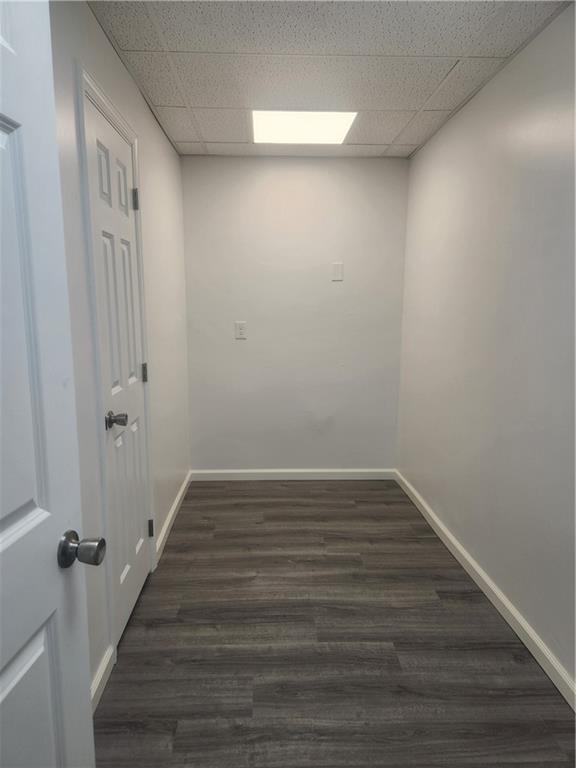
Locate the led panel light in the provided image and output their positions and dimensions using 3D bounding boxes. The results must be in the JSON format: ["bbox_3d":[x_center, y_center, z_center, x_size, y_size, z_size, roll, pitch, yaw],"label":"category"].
[{"bbox_3d":[0.083,-1.523,3.024,0.595,0.025,0.595,0,9,-3],"label":"led panel light"}]

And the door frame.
[{"bbox_3d":[-0.721,-0.037,2.146,0.101,2.125,0.751,0,9,-3],"label":"door frame"}]

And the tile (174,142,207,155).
[{"bbox_3d":[-0.659,-1.585,3.435,0.183,0.017,0.298,0,9,-3],"label":"tile"}]

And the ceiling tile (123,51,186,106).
[{"bbox_3d":[-0.611,-1.419,2.393,0.183,0.017,0.595,0,9,-3],"label":"ceiling tile"}]

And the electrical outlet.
[{"bbox_3d":[-0.348,-0.394,3.776,0.076,0.121,0.008,0,9,-3],"label":"electrical outlet"}]

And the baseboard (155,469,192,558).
[{"bbox_3d":[-0.725,0.804,3.321,0.013,0.086,1.245,0,9,-3],"label":"baseboard"}]

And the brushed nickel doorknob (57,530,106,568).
[{"bbox_3d":[-0.381,0.311,0.952,0.064,0.065,0.065,1,9,5],"label":"brushed nickel doorknob"}]

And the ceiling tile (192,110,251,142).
[{"bbox_3d":[-0.378,-1.511,2.995,0.297,0.019,0.600,0,9,-3],"label":"ceiling tile"}]

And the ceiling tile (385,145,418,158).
[{"bbox_3d":[0.773,-1.595,3.499,0.202,0.017,0.298,0,9,-3],"label":"ceiling tile"}]

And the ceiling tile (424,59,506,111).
[{"bbox_3d":[0.820,-1.422,2.446,0.200,0.019,0.600,0,9,-3],"label":"ceiling tile"}]

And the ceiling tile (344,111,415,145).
[{"bbox_3d":[0.538,-1.518,3.035,0.295,0.019,0.600,0,9,-3],"label":"ceiling tile"}]

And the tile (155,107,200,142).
[{"bbox_3d":[-0.638,-1.513,2.987,0.183,0.017,0.598,0,9,-3],"label":"tile"}]

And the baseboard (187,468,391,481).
[{"bbox_3d":[0.047,0.705,3.965,1.606,0.087,0.014,0,9,-3],"label":"baseboard"}]

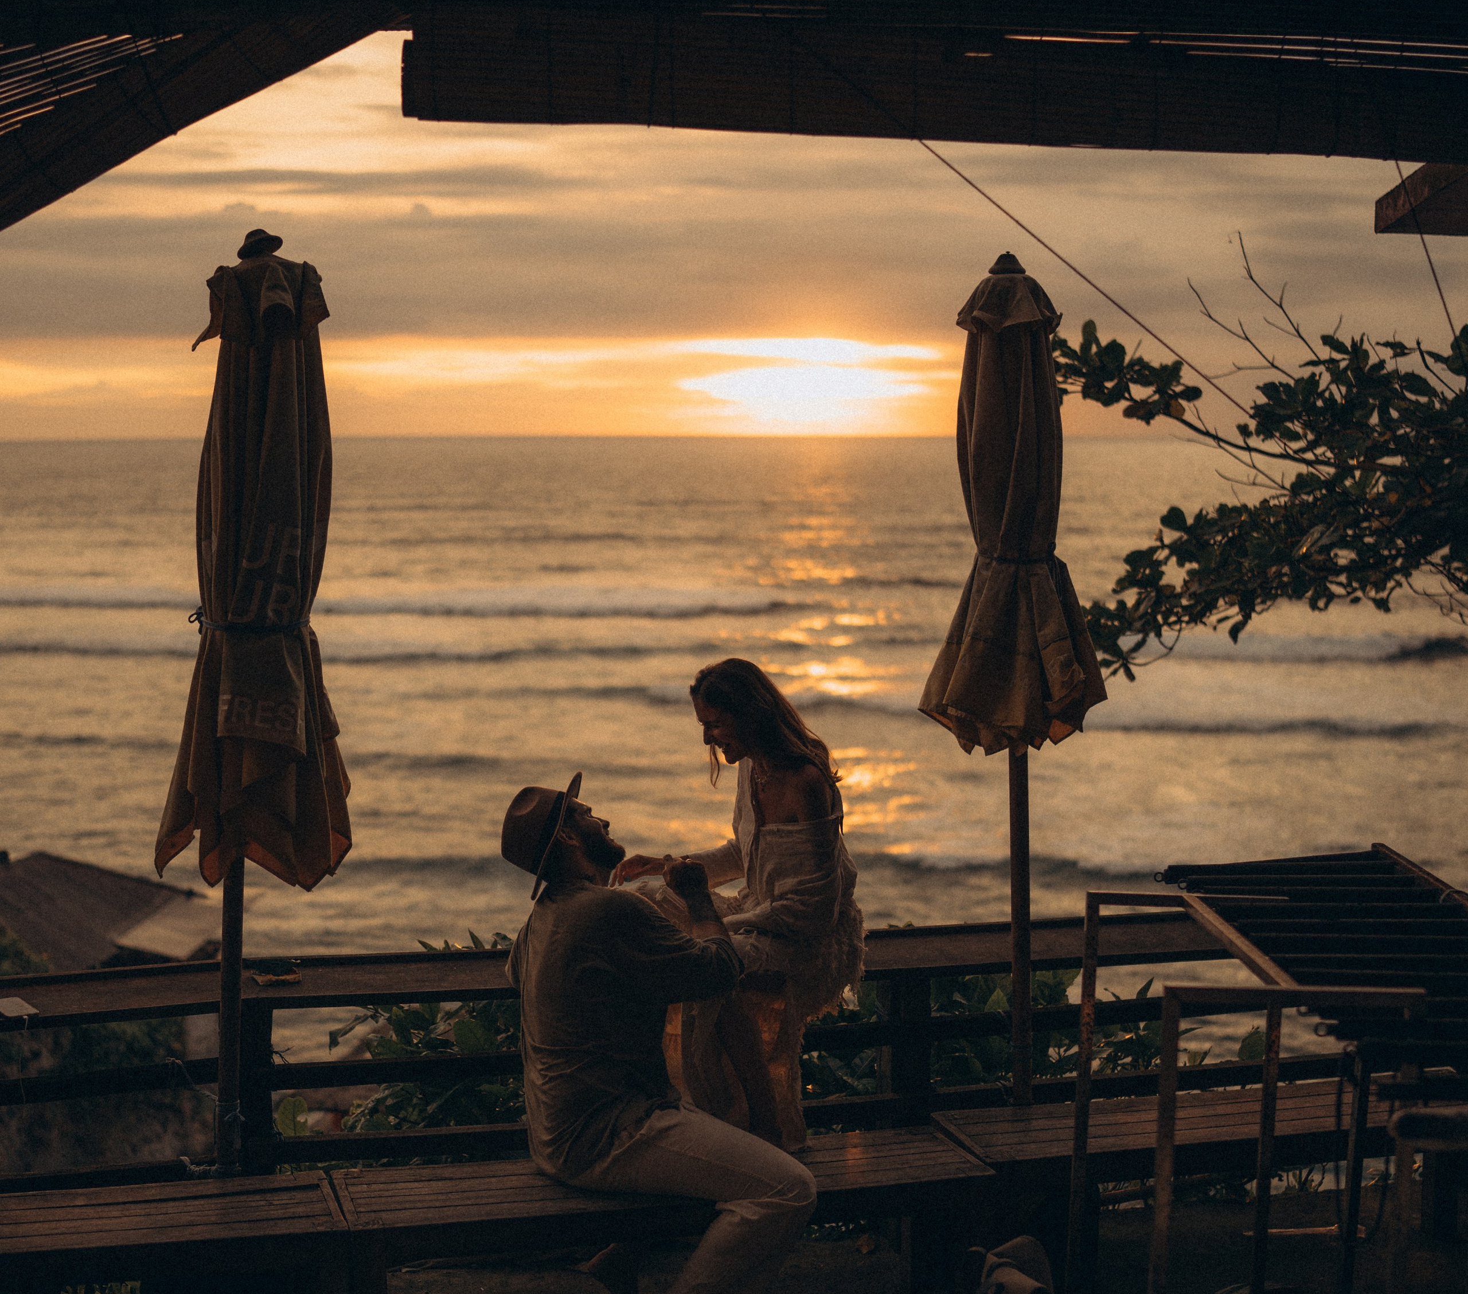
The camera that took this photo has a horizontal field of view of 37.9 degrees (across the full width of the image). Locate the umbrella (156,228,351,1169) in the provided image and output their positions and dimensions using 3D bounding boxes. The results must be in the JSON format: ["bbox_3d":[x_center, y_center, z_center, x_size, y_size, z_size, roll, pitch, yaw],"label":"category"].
[{"bbox_3d":[-1.120,0.284,5.003,0.450,2.480,0.420,3,6,0],"label":"umbrella"}]

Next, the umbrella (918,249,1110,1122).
[{"bbox_3d":[0.713,0.241,5.455,0.440,2.460,0.420,-2,6,0],"label":"umbrella"}]

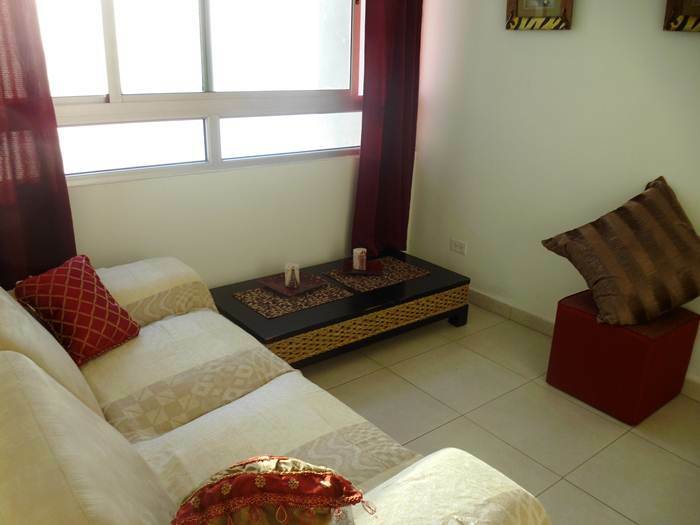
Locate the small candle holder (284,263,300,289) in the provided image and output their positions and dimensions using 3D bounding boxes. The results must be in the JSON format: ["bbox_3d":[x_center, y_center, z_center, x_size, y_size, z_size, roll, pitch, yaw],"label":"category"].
[{"bbox_3d":[-0.277,0.064,2.735,0.070,0.105,0.070,2,20,-1],"label":"small candle holder"}]

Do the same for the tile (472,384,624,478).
[{"bbox_3d":[0.756,0.628,2.209,0.445,0.012,0.445,-13,25,-36],"label":"tile"}]

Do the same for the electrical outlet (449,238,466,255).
[{"bbox_3d":[0.626,-0.088,3.293,0.010,0.072,0.115,-13,25,-36],"label":"electrical outlet"}]

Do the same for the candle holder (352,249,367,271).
[{"bbox_3d":[0.054,-0.016,2.996,0.069,0.099,0.069,-13,25,-36],"label":"candle holder"}]

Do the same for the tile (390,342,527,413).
[{"bbox_3d":[0.481,0.502,2.538,0.445,0.012,0.445,-13,25,-36],"label":"tile"}]

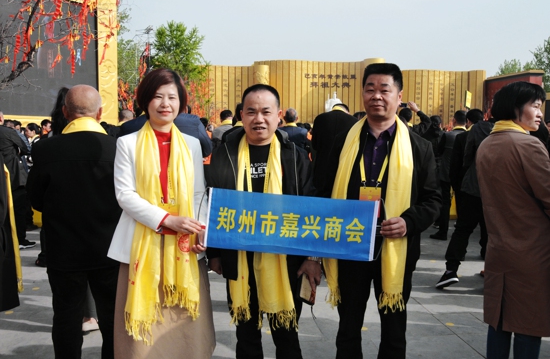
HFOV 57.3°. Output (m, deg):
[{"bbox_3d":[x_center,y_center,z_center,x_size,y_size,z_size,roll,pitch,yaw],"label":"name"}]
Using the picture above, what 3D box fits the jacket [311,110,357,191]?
[{"bbox_3d":[0.597,-0.268,4.845,0.530,0.800,0.380,1,5,10],"label":"jacket"}]

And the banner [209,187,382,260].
[{"bbox_3d":[0.065,0.172,1.930,0.647,0.234,0.020,6,5,1],"label":"banner"}]

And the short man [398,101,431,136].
[{"bbox_3d":[1.675,-0.091,6.518,0.600,1.819,0.420,0,5,-3],"label":"short man"}]

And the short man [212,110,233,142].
[{"bbox_3d":[-0.649,-0.083,6.821,0.480,1.716,0.320,0,5,-3],"label":"short man"}]

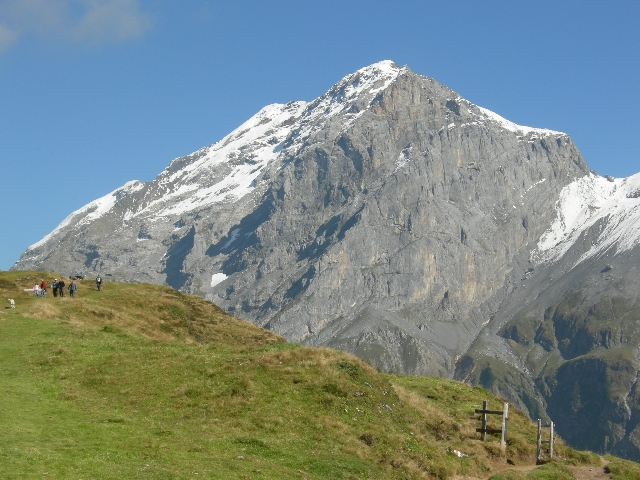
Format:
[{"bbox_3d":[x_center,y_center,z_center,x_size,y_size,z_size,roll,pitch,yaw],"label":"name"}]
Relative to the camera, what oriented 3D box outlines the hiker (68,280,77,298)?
[{"bbox_3d":[-23.935,4.797,118.000,0.700,1.700,0.420,1,-6,-3],"label":"hiker"}]

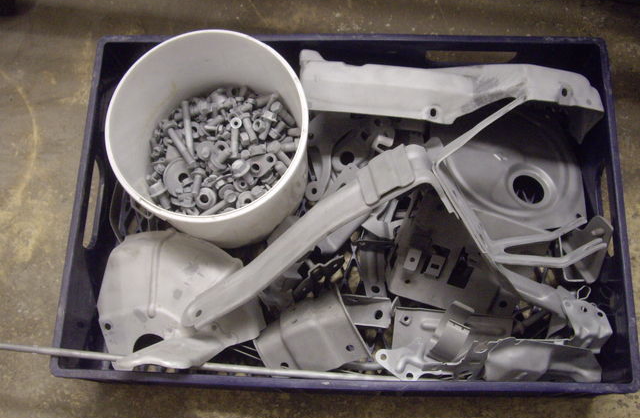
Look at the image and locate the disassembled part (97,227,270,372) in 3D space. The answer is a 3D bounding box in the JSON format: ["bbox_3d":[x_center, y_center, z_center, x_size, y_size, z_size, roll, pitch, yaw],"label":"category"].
[{"bbox_3d":[-0.155,0.105,0.807,0.182,0.085,0.160,1,73,3],"label":"disassembled part"}]

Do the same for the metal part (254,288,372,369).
[{"bbox_3d":[-0.007,0.158,0.811,0.112,0.060,0.092,-30,74,-6],"label":"metal part"}]

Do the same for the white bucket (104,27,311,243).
[{"bbox_3d":[-0.117,-0.068,0.835,0.219,0.178,0.219,-1,74,3],"label":"white bucket"}]

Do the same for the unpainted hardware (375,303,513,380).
[{"bbox_3d":[0.132,0.151,0.793,0.137,0.070,0.085,1,73,3],"label":"unpainted hardware"}]

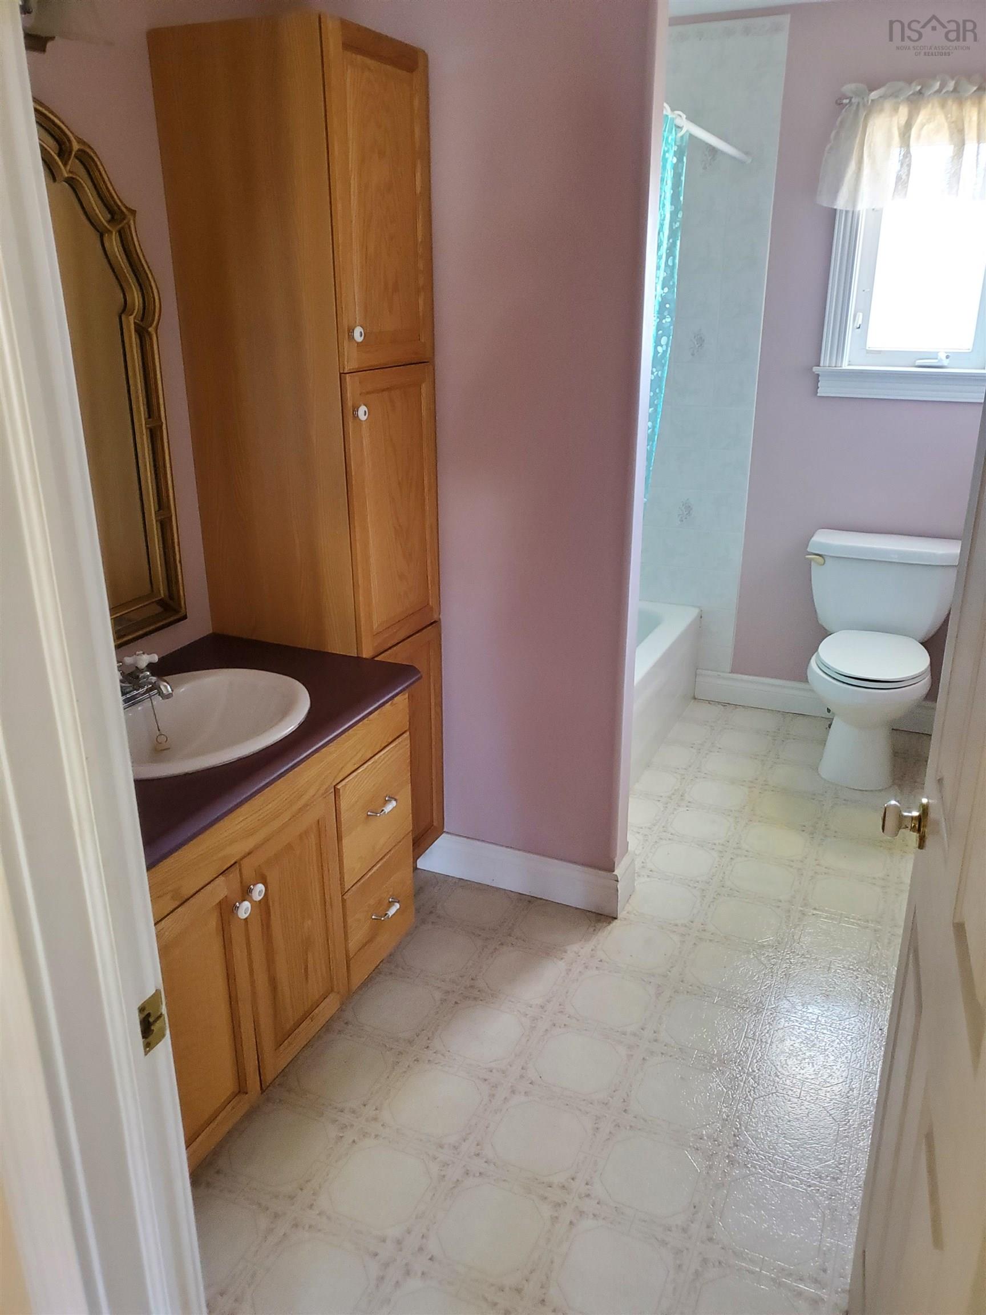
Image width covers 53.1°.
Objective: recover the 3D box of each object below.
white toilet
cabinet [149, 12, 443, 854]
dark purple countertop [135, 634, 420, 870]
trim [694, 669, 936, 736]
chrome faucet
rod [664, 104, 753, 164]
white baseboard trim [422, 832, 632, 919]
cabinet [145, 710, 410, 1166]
[{"bbox_3d":[1.287,0.017,3.400,0.508,0.757,0.680,9,22,23],"label":"white toilet"},{"bbox_3d":[-0.410,-0.308,2.409,0.409,2.055,0.398,9,22,23],"label":"cabinet"},{"bbox_3d":[-0.609,0.158,1.859,0.604,0.043,1.000,9,22,23],"label":"dark purple countertop"},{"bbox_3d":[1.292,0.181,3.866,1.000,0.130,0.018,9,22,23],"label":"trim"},{"bbox_3d":[-0.677,0.055,1.913,0.155,0.097,0.178,9,22,23],"label":"chrome faucet"},{"bbox_3d":[0.579,-1.464,2.751,0.028,0.028,1.480,9,22,23],"label":"rod"},{"bbox_3d":[0.087,0.573,2.792,0.617,0.135,0.137,9,22,23],"label":"white baseboard trim"},{"bbox_3d":[-0.625,0.532,1.994,0.572,0.760,0.925,9,22,23],"label":"cabinet"}]

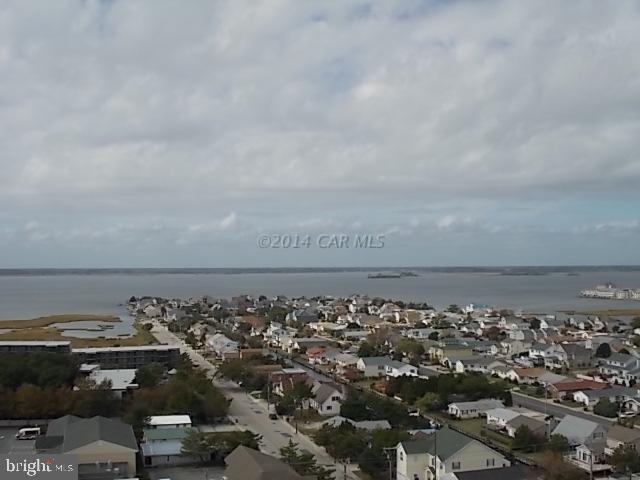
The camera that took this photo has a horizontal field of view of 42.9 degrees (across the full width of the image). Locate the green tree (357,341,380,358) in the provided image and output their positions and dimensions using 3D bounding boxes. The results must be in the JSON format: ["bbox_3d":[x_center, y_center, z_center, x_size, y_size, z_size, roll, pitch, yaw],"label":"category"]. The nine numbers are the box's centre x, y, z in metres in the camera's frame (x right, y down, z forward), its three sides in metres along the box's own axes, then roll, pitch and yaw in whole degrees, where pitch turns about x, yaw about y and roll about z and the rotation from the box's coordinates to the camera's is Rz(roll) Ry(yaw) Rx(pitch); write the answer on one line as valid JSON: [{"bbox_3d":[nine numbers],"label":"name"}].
[{"bbox_3d":[22.478,50.828,377.542,10.300,8.300,9.990,0,-2,0],"label":"green tree"}]

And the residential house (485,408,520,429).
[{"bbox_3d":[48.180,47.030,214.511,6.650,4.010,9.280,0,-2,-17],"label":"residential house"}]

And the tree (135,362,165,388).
[{"bbox_3d":[-56.740,45.400,272.750,10.000,8.800,10.000,0,-2,0],"label":"tree"}]

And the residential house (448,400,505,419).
[{"bbox_3d":[45.043,48.111,233.990,14.300,4.300,7.500,0,-2,-15],"label":"residential house"}]

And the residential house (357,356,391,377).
[{"bbox_3d":[20.020,47.180,303.960,10.000,6.500,8.000,0,-2,-18],"label":"residential house"}]

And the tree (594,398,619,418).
[{"bbox_3d":[81.160,47.054,230.586,6.500,5.800,6.300,0,-2,0],"label":"tree"}]

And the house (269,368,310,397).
[{"bbox_3d":[-10.066,47.255,268.750,12.020,7.130,9.280,0,-2,-17],"label":"house"}]

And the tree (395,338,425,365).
[{"bbox_3d":[38.061,47.592,345.955,12.700,10.550,12.220,0,-2,6],"label":"tree"}]

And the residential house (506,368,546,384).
[{"bbox_3d":[71.540,46.900,282.310,11.000,5.100,8.500,0,-2,-18],"label":"residential house"}]

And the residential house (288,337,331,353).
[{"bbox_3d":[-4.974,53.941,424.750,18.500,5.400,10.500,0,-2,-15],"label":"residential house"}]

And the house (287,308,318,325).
[{"bbox_3d":[-13.454,58.173,624.338,18.000,9.800,13.500,0,-2,-21],"label":"house"}]

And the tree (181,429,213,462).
[{"bbox_3d":[-27.090,45.029,178.426,7.000,7.700,6.790,0,-2,0],"label":"tree"}]

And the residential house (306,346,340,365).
[{"bbox_3d":[1.810,49.140,343.740,12.000,5.400,9.000,0,-2,-18],"label":"residential house"}]

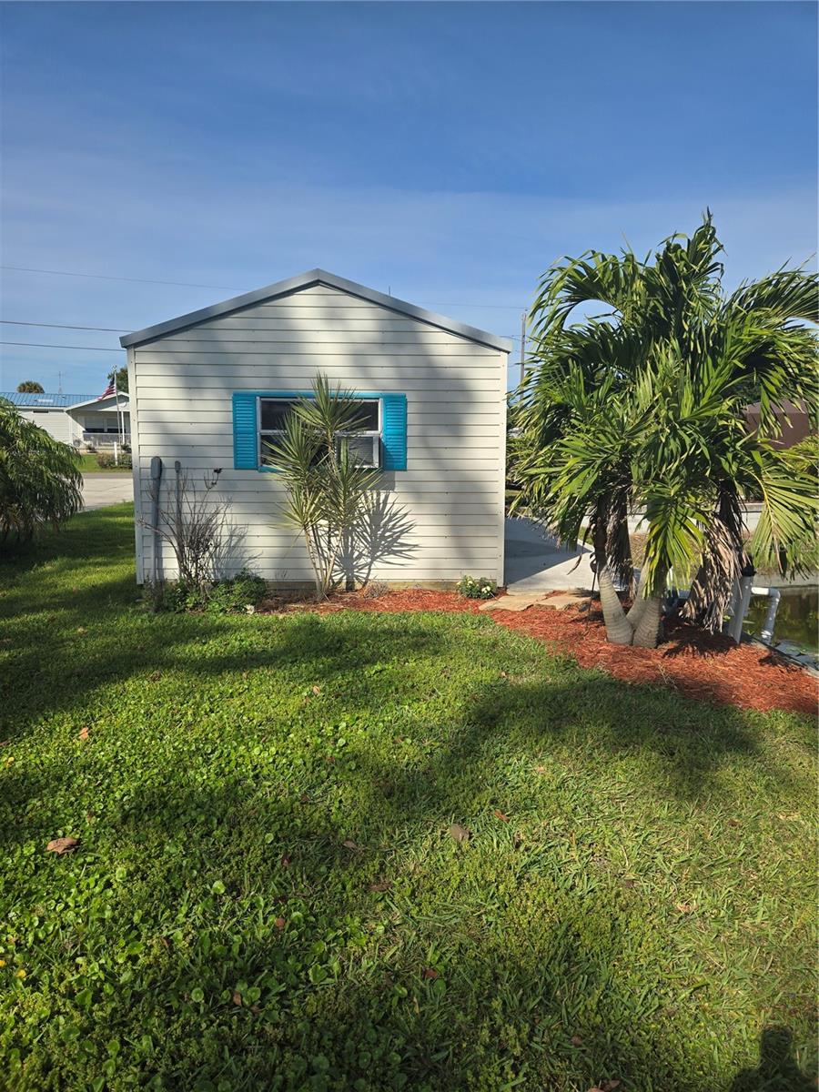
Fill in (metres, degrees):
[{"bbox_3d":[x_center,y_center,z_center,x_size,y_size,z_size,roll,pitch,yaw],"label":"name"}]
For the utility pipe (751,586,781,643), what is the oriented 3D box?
[{"bbox_3d":[2.648,0.525,5.400,0.230,0.430,0.090,0,8,-2],"label":"utility pipe"}]

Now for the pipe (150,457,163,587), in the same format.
[{"bbox_3d":[-2.453,-0.221,7.011,0.095,1.285,0.100,0,7,-2],"label":"pipe"}]

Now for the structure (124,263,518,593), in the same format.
[{"bbox_3d":[-0.981,-1.476,9.891,3.694,3.020,5.900,0,8,-2],"label":"structure"}]

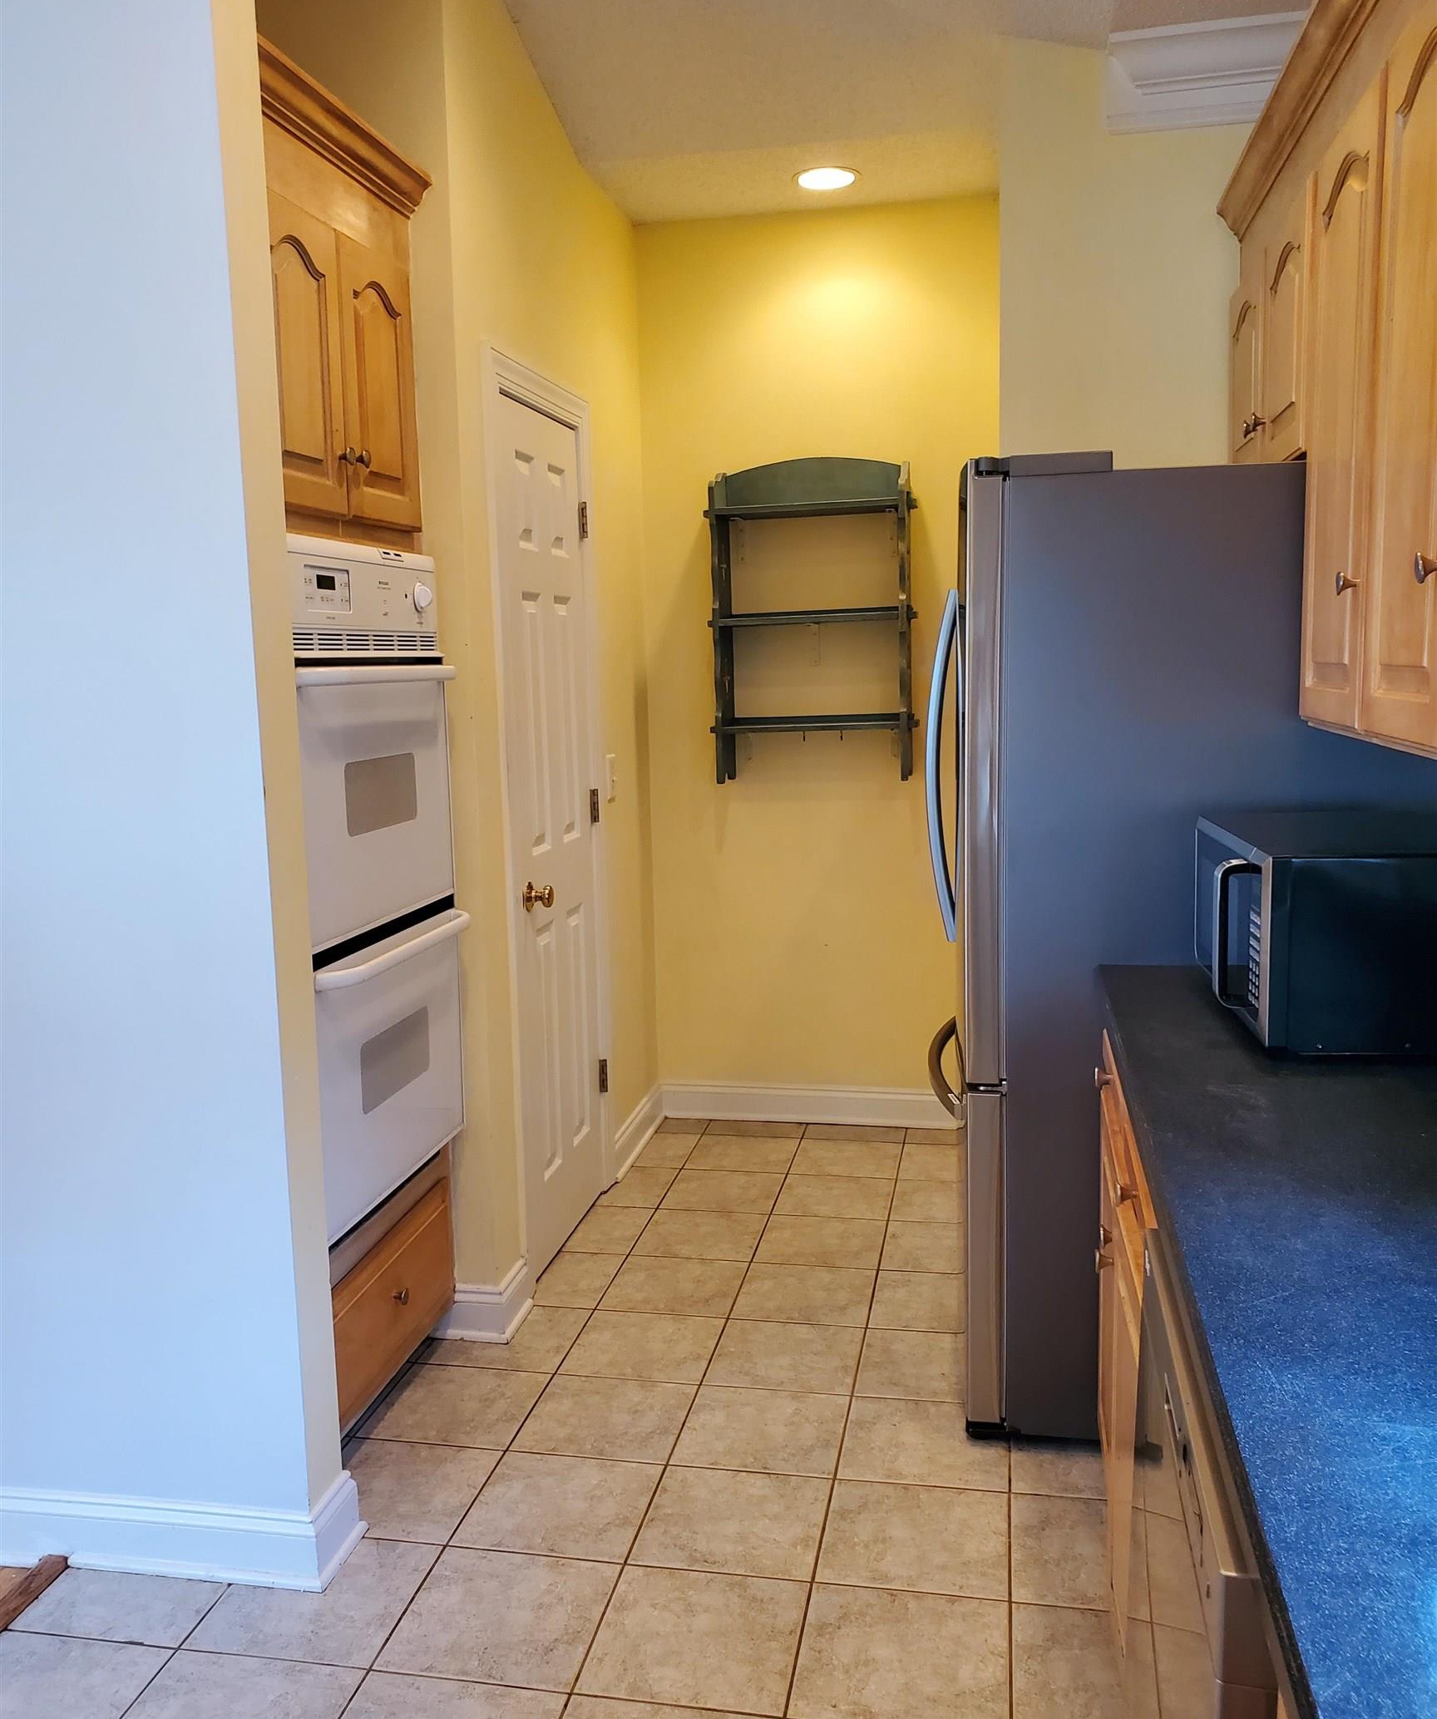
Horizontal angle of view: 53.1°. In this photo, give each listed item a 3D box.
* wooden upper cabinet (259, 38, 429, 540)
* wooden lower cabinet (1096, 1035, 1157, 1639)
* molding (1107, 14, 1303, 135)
[{"bbox_3d":[-0.957,-0.943,2.600,0.657,0.721,0.757,0,7,11],"label":"wooden upper cabinet"},{"bbox_3d":[0.876,0.717,1.993,0.623,0.875,0.927,0,7,11],"label":"wooden lower cabinet"},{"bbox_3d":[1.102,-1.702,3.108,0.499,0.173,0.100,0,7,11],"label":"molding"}]

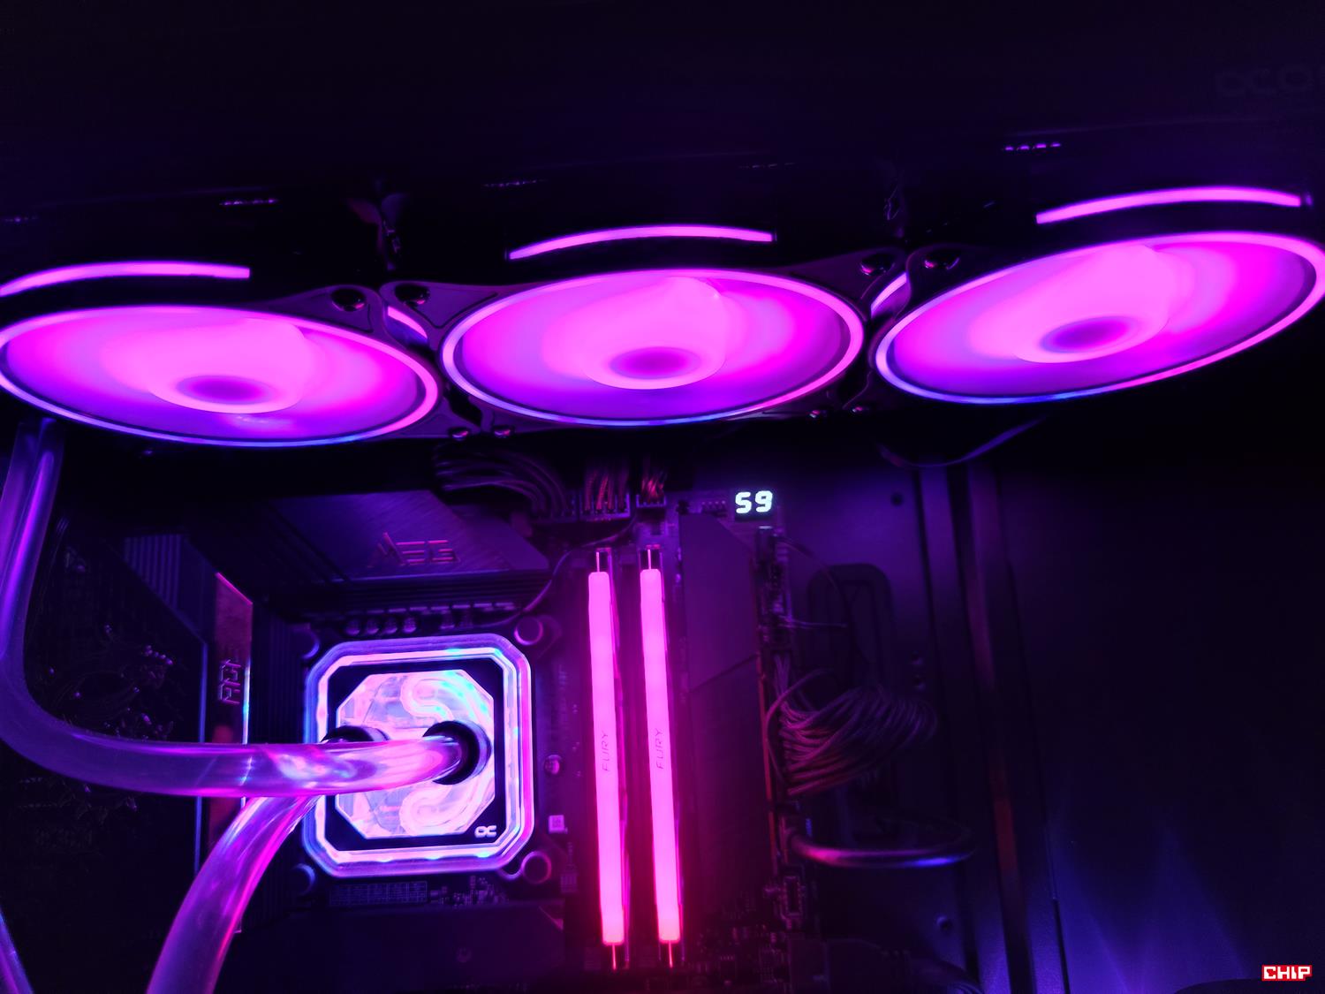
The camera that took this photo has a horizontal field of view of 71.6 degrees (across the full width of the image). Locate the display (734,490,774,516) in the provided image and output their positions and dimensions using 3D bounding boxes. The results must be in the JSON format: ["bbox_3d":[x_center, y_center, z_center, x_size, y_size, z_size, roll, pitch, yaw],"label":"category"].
[{"bbox_3d":[0.035,0.003,0.352,0.015,0.010,0.006,-4,-11,2],"label":"display"}]

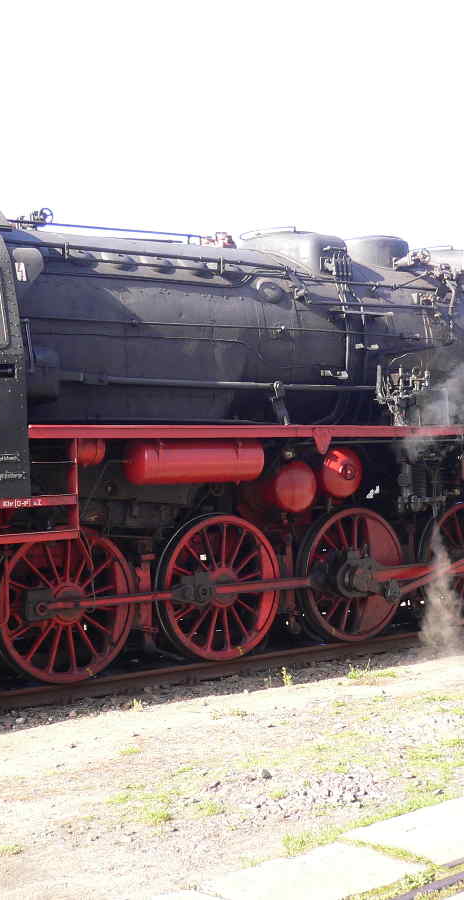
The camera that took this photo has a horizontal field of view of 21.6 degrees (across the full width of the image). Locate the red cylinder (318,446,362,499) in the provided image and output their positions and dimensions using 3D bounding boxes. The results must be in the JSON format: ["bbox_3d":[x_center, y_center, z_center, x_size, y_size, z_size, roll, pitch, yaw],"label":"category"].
[{"bbox_3d":[0.552,0.285,12.946,0.507,0.507,1.979,-1,-2,-36],"label":"red cylinder"}]

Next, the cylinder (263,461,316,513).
[{"bbox_3d":[0.066,0.409,12.583,0.507,0.507,1.979,-1,-2,-36],"label":"cylinder"}]

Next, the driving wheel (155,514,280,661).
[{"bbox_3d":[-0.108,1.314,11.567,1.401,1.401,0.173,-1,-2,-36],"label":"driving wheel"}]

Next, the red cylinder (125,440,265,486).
[{"bbox_3d":[-0.323,0.096,11.029,1.421,0.416,0.416,-1,-2,-36],"label":"red cylinder"}]

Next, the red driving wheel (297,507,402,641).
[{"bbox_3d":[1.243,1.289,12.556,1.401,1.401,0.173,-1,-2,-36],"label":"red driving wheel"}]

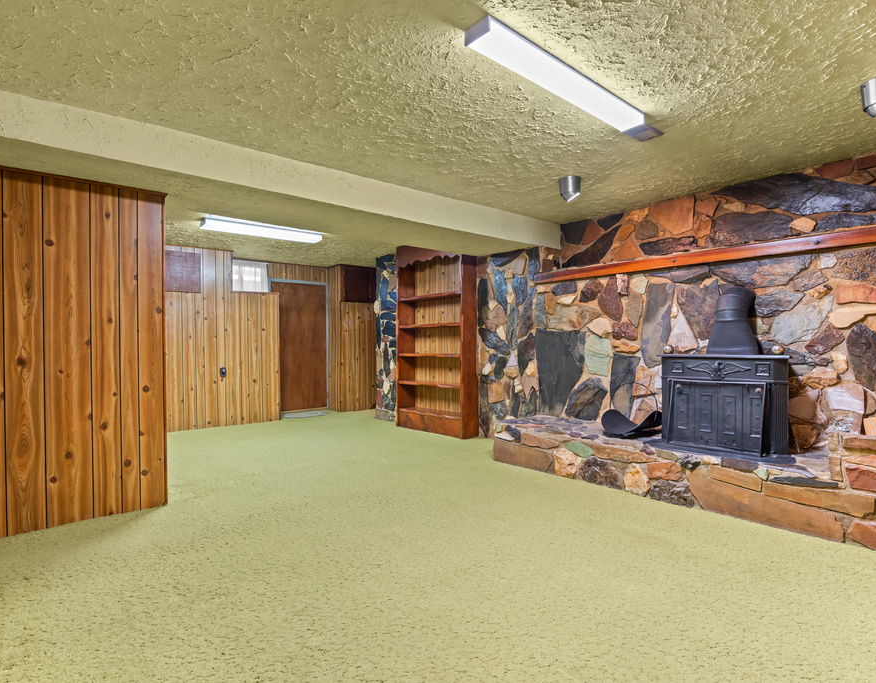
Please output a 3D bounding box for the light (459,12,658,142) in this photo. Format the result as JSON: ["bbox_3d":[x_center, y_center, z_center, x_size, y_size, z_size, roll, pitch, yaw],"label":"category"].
[{"bbox_3d":[0.677,-1.205,2.329,1.393,0.068,0.127,-1,0,-41],"label":"light"}]

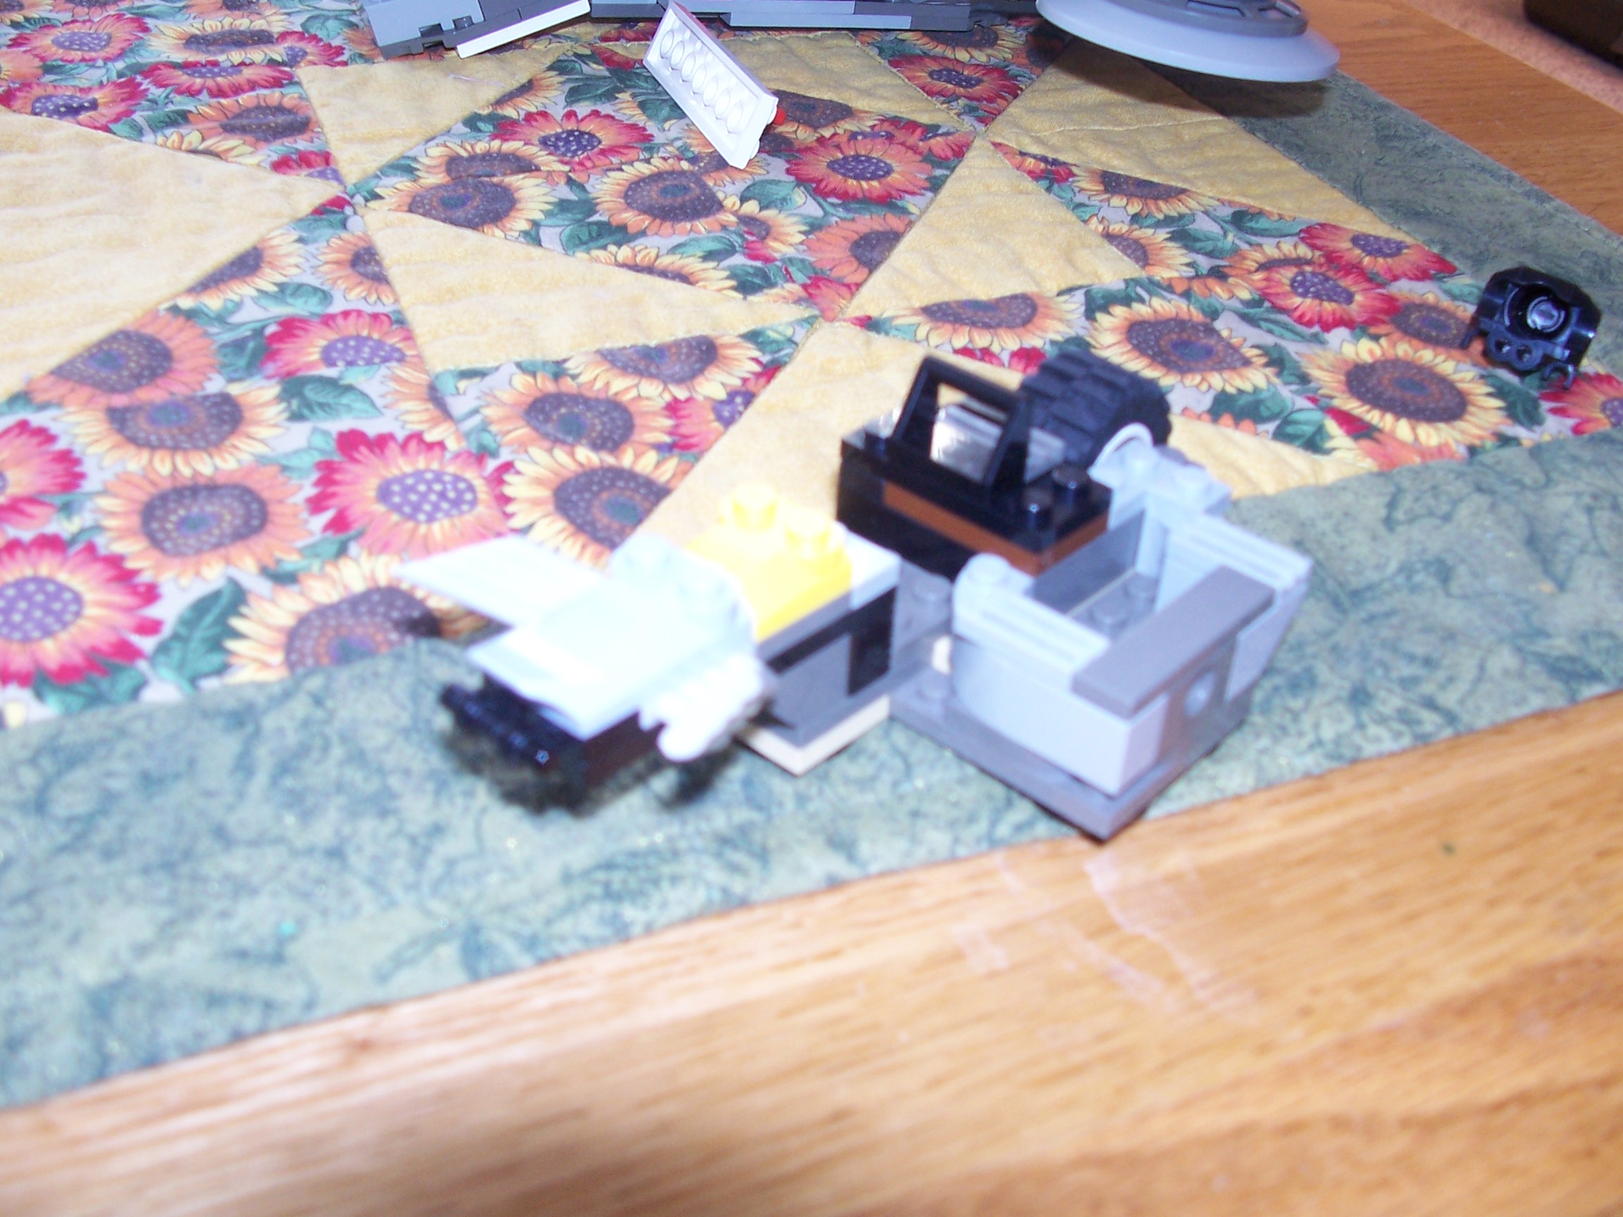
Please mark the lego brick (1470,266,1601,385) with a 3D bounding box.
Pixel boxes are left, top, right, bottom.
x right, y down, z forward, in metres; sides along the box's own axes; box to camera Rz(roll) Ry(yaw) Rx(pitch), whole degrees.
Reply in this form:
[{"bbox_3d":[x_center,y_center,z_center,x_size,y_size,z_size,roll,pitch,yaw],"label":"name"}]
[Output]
[{"bbox_3d":[0.129,-0.050,0.291,0.019,0.015,0.009,31,37,29],"label":"lego brick"}]

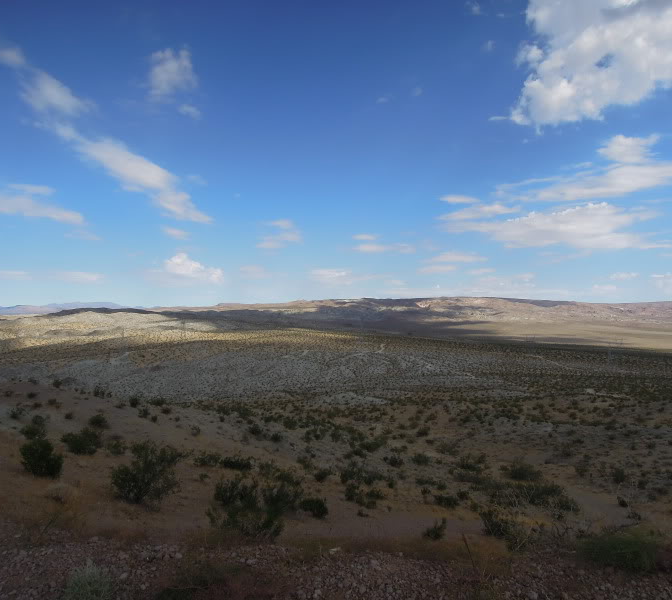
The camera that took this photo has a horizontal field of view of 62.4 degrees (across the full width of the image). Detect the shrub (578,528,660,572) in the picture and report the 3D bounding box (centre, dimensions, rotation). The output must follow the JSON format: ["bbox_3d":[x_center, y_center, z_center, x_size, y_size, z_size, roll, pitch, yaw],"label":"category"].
[{"bbox_3d":[2.402,2.122,4.700,0.695,0.358,0.611,0,-1,0],"label":"shrub"}]

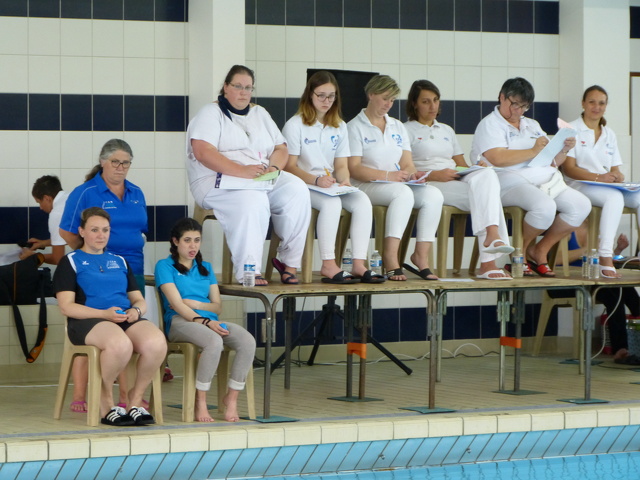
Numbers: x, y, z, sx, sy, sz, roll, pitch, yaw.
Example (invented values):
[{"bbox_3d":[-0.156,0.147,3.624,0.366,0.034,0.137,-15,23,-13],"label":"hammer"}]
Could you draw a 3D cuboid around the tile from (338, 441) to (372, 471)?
[{"bbox_3d":[0.195,1.228,17.597,0.122,0.245,0.010,-1,46,-34],"label":"tile"}]

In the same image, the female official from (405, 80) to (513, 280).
[{"bbox_3d":[0.816,-0.369,18.642,0.480,1.210,0.660,-1,2,-35],"label":"female official"}]

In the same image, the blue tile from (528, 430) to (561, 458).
[{"bbox_3d":[1.330,1.212,18.373,0.122,0.245,0.010,-1,46,-34],"label":"blue tile"}]

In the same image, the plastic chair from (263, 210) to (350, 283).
[{"bbox_3d":[-0.034,-0.165,18.186,0.450,0.820,0.530,-1,2,-35],"label":"plastic chair"}]

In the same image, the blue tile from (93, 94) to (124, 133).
[{"bbox_3d":[-1.458,-0.873,21.200,0.247,0.250,0.010,-1,2,-34],"label":"blue tile"}]

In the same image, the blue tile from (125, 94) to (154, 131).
[{"bbox_3d":[-1.252,-0.876,21.341,0.247,0.250,0.010,-1,2,-34],"label":"blue tile"}]

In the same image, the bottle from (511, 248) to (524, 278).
[{"bbox_3d":[1.292,0.149,20.198,0.067,0.192,0.067,-1,2,-34],"label":"bottle"}]

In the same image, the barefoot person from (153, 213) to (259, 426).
[{"bbox_3d":[-0.676,0.446,17.468,0.450,1.130,0.610,-1,2,-35],"label":"barefoot person"}]

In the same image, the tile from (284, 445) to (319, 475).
[{"bbox_3d":[-0.119,1.240,17.436,0.120,0.010,0.245,-1,-43,-34],"label":"tile"}]

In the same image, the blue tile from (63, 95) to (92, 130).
[{"bbox_3d":[-1.681,-0.880,21.343,0.252,0.254,0.010,-1,2,-34],"label":"blue tile"}]

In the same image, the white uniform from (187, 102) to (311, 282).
[{"bbox_3d":[-0.439,-0.289,18.964,0.640,1.090,0.700,-1,2,-34],"label":"white uniform"}]

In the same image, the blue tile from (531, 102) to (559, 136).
[{"bbox_3d":[1.713,-0.920,23.367,0.247,0.250,0.010,-1,2,-34],"label":"blue tile"}]

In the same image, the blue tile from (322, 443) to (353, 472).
[{"bbox_3d":[0.094,1.228,17.374,0.122,0.245,0.012,-1,47,-35],"label":"blue tile"}]

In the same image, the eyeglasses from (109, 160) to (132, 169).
[{"bbox_3d":[-1.198,-0.454,18.319,0.137,0.046,0.140,-1,7,-22],"label":"eyeglasses"}]

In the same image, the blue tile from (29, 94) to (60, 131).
[{"bbox_3d":[-1.871,-0.866,20.917,0.247,0.250,0.010,-1,2,-34],"label":"blue tile"}]

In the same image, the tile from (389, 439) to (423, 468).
[{"bbox_3d":[0.505,1.224,17.808,0.122,0.245,0.010,-1,46,-34],"label":"tile"}]

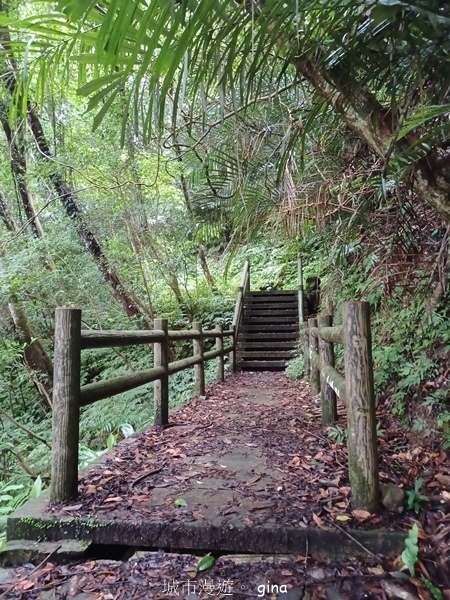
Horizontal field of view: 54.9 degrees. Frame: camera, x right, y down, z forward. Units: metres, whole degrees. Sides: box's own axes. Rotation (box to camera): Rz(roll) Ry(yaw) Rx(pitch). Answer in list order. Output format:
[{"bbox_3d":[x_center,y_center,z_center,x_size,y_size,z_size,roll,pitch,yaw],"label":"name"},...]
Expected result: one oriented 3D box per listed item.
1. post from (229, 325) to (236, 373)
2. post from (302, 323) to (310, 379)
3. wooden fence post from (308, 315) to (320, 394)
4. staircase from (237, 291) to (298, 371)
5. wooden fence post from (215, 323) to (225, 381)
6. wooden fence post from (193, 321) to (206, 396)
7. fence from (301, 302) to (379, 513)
[{"bbox_3d":[0.165,1.042,9.210,0.135,1.000,0.135,-2,-4,8],"label":"post"},{"bbox_3d":[1.458,0.909,7.800,0.135,1.000,0.135,-2,-4,8],"label":"post"},{"bbox_3d":[1.201,0.756,5.800,0.135,1.000,0.135,-2,-4,8],"label":"wooden fence post"},{"bbox_3d":[1.154,0.652,10.955,1.370,2.020,2.900,-2,-4,8],"label":"staircase"},{"bbox_3d":[-0.099,0.917,7.460,0.135,1.000,0.135,-2,-4,8],"label":"wooden fence post"},{"bbox_3d":[-0.333,0.789,5.720,0.135,1.000,0.135,-2,-4,8],"label":"wooden fence post"},{"bbox_3d":[1.057,0.715,4.950,0.145,1.000,5.904,-2,-4,8],"label":"fence"}]

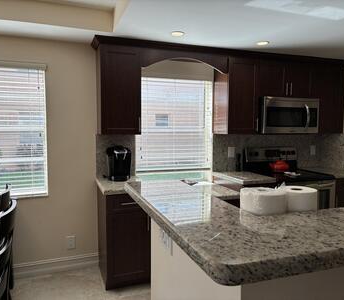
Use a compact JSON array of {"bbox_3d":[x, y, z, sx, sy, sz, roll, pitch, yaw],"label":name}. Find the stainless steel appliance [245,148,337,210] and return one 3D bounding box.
[{"bbox_3d":[1.345,0.602,3.542,0.762,1.200,0.690,-1,5,-19],"label":"stainless steel appliance"}]

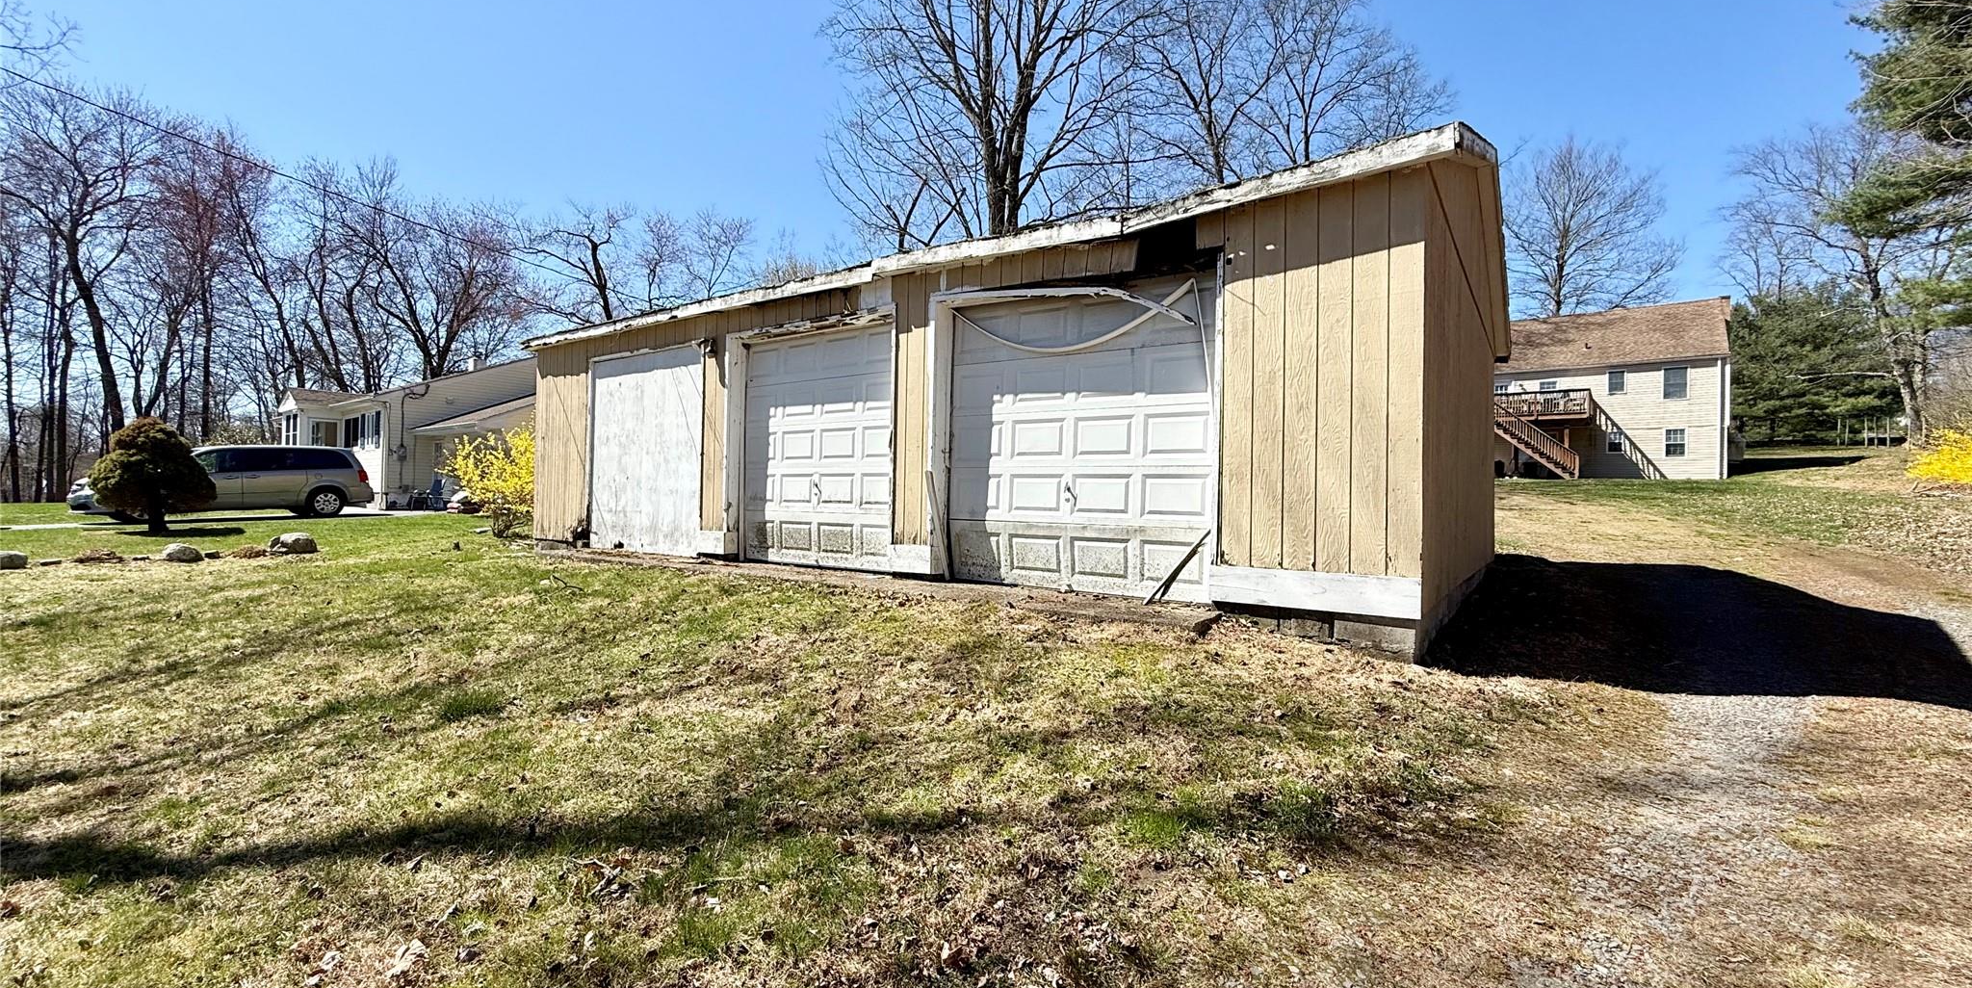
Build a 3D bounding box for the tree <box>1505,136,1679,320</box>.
[{"bbox_3d":[36.556,-11.200,50.000,13.000,21.500,13.000,0,0,36],"label":"tree"}]

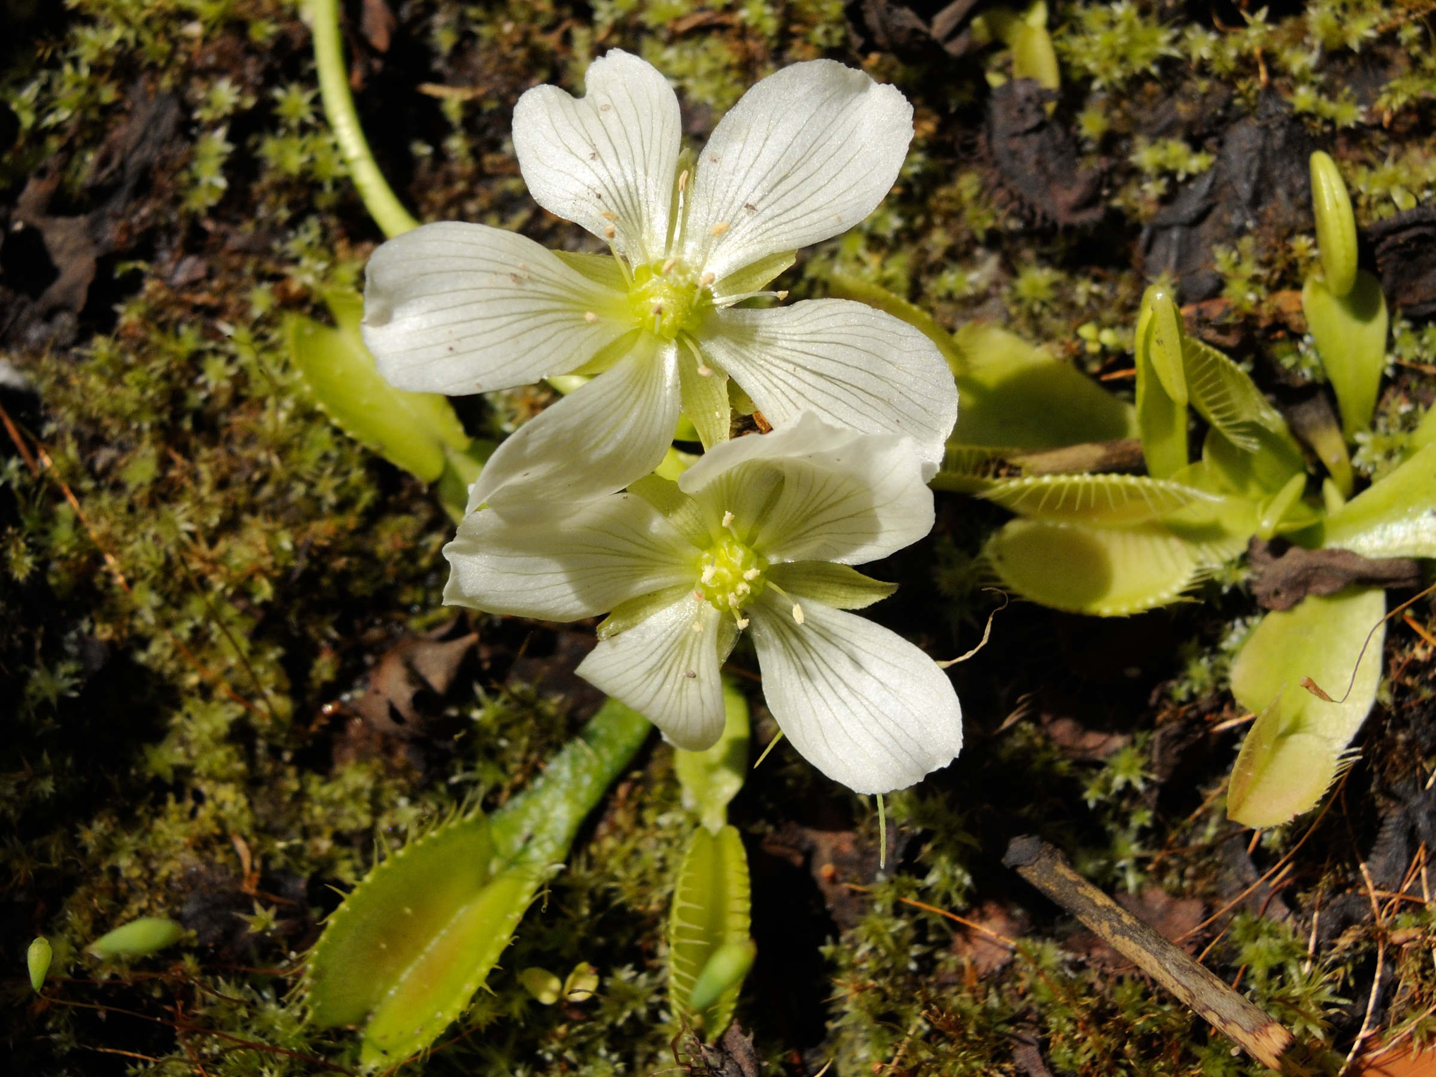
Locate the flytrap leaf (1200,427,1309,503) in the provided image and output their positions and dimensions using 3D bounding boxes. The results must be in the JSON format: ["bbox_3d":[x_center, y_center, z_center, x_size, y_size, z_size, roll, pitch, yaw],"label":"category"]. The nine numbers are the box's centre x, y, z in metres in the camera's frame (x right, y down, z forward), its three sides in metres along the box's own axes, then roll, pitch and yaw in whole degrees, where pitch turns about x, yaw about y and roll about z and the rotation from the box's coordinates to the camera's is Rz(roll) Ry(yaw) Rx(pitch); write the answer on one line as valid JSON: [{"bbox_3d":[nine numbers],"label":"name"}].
[{"bbox_3d":[0.039,-0.006,0.086,0.007,0.003,0.005,35,73,12],"label":"flytrap leaf"}]

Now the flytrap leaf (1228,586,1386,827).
[{"bbox_3d":[0.040,0.012,0.080,0.010,0.005,0.017,16,70,6],"label":"flytrap leaf"}]

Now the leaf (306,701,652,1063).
[{"bbox_3d":[-0.016,0.021,0.076,0.009,0.006,0.028,40,75,14],"label":"leaf"}]

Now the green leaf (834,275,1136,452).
[{"bbox_3d":[0.020,-0.014,0.090,0.023,0.005,0.013,14,70,5],"label":"green leaf"}]

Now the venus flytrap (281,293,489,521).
[{"bbox_3d":[-0.025,-0.010,0.089,0.010,0.006,0.020,-37,74,-13],"label":"venus flytrap"}]

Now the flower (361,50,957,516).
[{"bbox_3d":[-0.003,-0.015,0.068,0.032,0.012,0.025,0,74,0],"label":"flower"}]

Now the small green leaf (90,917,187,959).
[{"bbox_3d":[-0.037,0.026,0.075,0.006,0.002,0.002,-12,70,-4],"label":"small green leaf"}]

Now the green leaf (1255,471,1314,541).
[{"bbox_3d":[0.040,-0.002,0.081,0.002,0.003,0.005,37,74,13],"label":"green leaf"}]

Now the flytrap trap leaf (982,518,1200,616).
[{"bbox_3d":[0.026,0.002,0.083,0.015,0.004,0.007,0,70,0],"label":"flytrap trap leaf"}]

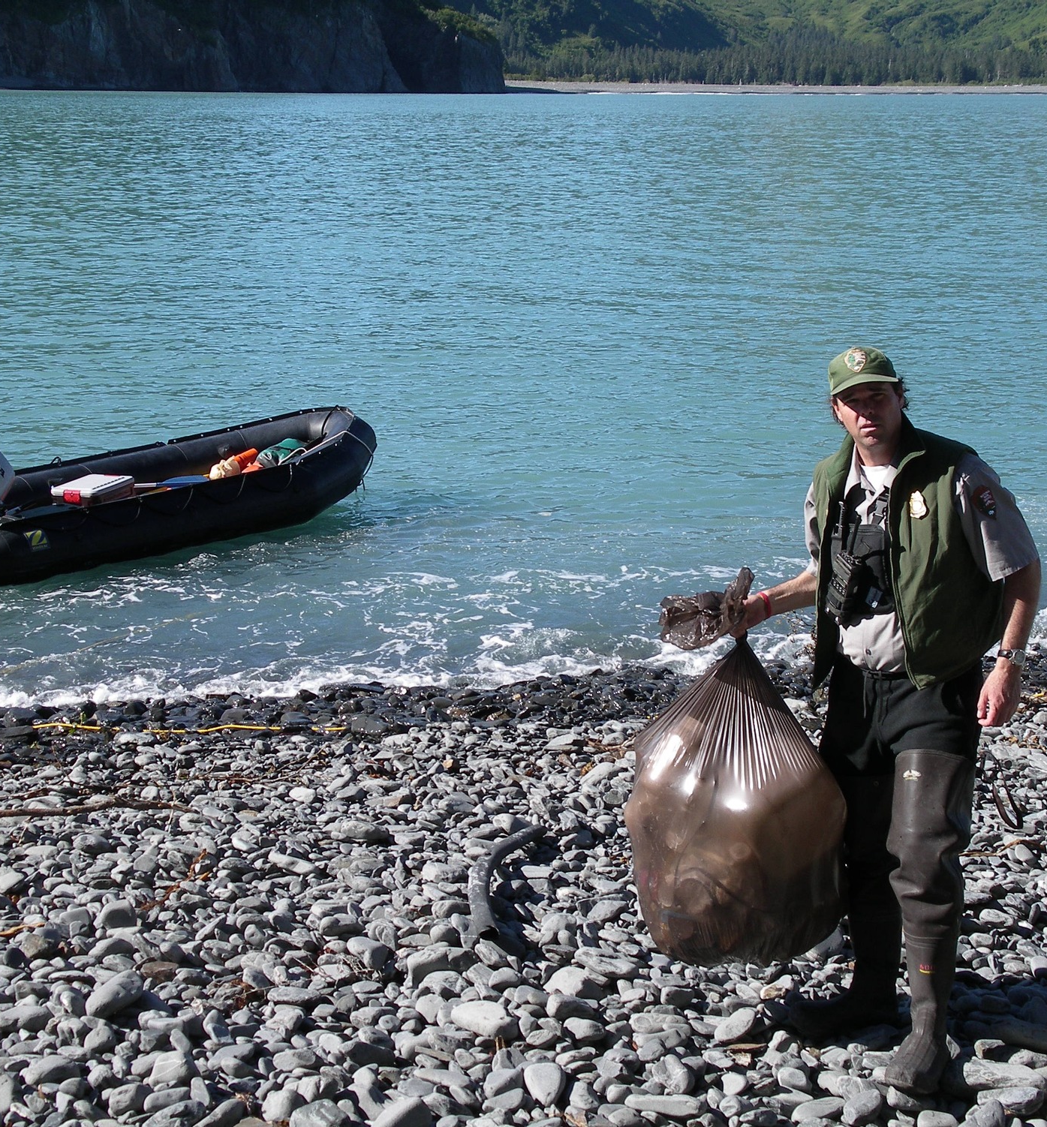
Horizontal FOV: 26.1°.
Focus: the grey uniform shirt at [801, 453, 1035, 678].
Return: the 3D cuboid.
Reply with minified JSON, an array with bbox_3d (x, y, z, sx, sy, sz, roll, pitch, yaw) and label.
[{"bbox_3d":[0.975,0.004,5.543,0.580,0.600,0.330,6,13,25],"label":"grey uniform shirt"}]

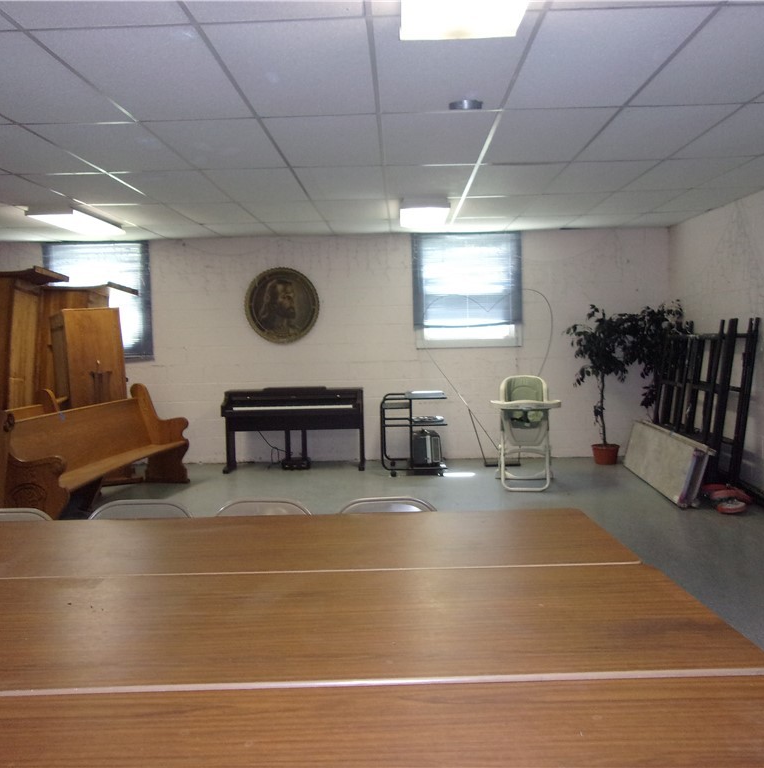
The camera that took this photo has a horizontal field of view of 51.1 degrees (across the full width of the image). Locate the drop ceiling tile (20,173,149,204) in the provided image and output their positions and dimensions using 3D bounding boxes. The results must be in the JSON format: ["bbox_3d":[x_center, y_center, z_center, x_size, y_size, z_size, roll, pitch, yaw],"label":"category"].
[{"bbox_3d":[-2.105,-1.420,5.881,0.605,0.020,1.209,-1,3,1],"label":"drop ceiling tile"}]

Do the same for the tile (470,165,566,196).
[{"bbox_3d":[0.949,-1.482,5.805,0.605,0.020,1.210,-1,3,1],"label":"tile"}]

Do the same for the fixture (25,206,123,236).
[{"bbox_3d":[-2.632,-1.434,7.005,0.370,0.085,1.230,-1,3,1],"label":"fixture"}]

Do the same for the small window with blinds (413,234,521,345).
[{"bbox_3d":[0.947,-1.020,8.713,1.180,1.240,0.100,-1,3,-1],"label":"small window with blinds"}]

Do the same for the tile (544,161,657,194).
[{"bbox_3d":[1.558,-1.494,5.790,0.605,0.020,1.210,-1,3,1],"label":"tile"}]

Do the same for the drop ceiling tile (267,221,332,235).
[{"bbox_3d":[-0.822,-1.592,8.165,0.605,0.025,0.993,-1,3,2],"label":"drop ceiling tile"}]

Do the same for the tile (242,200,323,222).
[{"bbox_3d":[-0.851,-1.525,7.058,0.605,0.025,1.212,-1,3,2],"label":"tile"}]

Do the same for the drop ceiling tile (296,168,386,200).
[{"bbox_3d":[-0.278,-1.456,5.836,0.605,0.020,1.209,-1,3,1],"label":"drop ceiling tile"}]

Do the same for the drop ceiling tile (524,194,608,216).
[{"bbox_3d":[1.588,-1.567,7.000,0.605,0.020,1.210,-1,3,1],"label":"drop ceiling tile"}]

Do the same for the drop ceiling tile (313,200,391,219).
[{"bbox_3d":[-0.248,-1.530,7.052,0.605,0.020,1.209,-1,3,1],"label":"drop ceiling tile"}]

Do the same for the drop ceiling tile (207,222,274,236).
[{"bbox_3d":[-1.447,-1.583,8.211,0.604,0.020,1.018,-1,3,1],"label":"drop ceiling tile"}]

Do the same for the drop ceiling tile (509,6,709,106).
[{"bbox_3d":[0.886,-1.349,3.379,0.604,0.020,1.213,-1,3,1],"label":"drop ceiling tile"}]

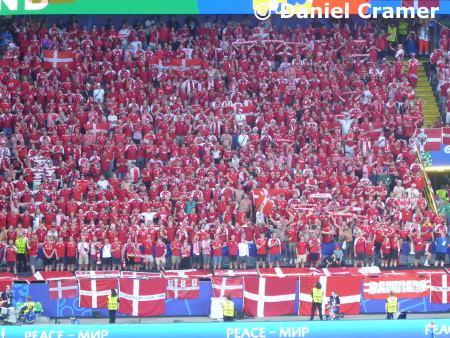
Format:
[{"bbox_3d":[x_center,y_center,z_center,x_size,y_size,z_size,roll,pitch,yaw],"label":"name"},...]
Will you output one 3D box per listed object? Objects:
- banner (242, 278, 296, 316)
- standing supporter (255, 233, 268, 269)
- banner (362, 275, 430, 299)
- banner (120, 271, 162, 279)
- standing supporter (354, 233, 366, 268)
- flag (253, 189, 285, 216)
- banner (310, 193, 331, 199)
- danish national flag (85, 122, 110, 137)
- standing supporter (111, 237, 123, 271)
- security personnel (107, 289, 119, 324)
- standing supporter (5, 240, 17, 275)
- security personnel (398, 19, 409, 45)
[{"bbox_3d":[2.013,5.782,189.500,2.440,1.800,0.100,0,8,-11],"label":"banner"},{"bbox_3d":[1.653,3.787,189.280,0.560,1.770,0.400,-1,9,-11],"label":"standing supporter"},{"bbox_3d":[7.738,5.286,188.432,2.960,1.080,0.060,-1,9,-11],"label":"banner"},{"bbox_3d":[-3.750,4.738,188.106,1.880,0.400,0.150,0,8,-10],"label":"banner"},{"bbox_3d":[6.175,3.822,191.142,0.550,1.800,0.350,0,8,-10],"label":"standing supporter"},{"bbox_3d":[2.194,1.670,208.808,1.600,1.250,0.200,-1,10,-8],"label":"flag"},{"bbox_3d":[4.469,1.254,196.000,1.120,0.250,0.120,0,8,-11],"label":"banner"},{"bbox_3d":[-5.964,-1.777,195.897,1.220,0.720,0.080,0,8,-10],"label":"danish national flag"},{"bbox_3d":[-4.899,3.957,189.094,0.550,1.800,0.350,0,8,-10],"label":"standing supporter"},{"bbox_3d":[-4.996,6.190,186.500,0.540,1.700,0.350,0,8,-5],"label":"security personnel"},{"bbox_3d":[-9.551,3.987,186.731,0.580,1.660,0.420,-1,9,-11],"label":"standing supporter"},{"bbox_3d":[9.078,-6.739,213.000,0.520,1.770,0.360,0,8,-11],"label":"security personnel"}]

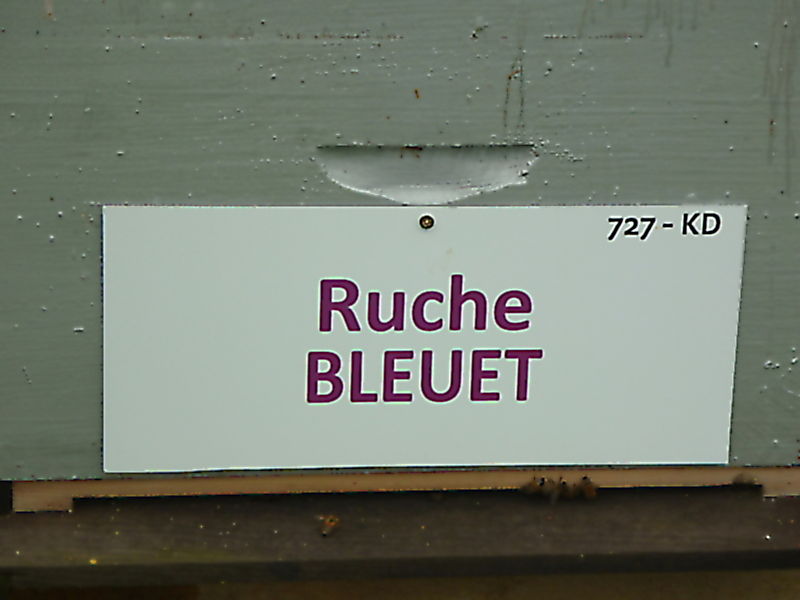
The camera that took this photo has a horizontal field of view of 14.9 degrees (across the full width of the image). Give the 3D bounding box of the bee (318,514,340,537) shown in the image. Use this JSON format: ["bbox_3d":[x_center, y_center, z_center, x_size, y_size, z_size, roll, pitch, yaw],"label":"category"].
[{"bbox_3d":[-0.033,0.106,1.425,0.008,0.005,0.013,9,21,19],"label":"bee"}]

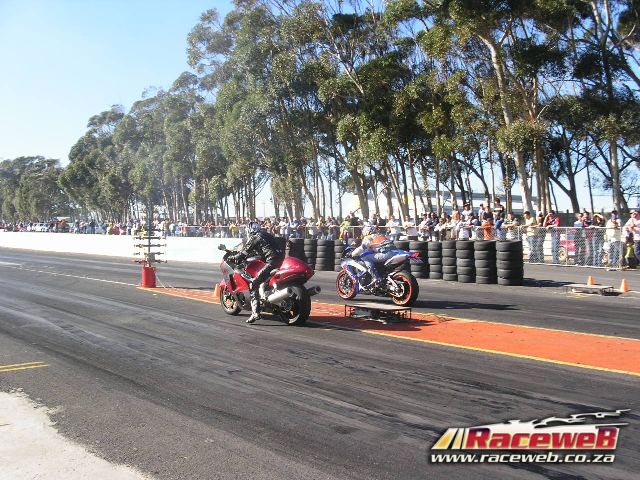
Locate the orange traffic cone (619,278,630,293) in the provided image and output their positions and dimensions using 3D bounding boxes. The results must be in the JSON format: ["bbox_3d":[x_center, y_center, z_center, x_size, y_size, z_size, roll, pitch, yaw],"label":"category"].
[{"bbox_3d":[6.247,0.920,14.374,0.220,0.280,0.220,-1,2,-43],"label":"orange traffic cone"}]

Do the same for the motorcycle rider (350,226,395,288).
[{"bbox_3d":[1.015,0.291,12.256,0.630,1.060,0.880,-1,2,-43],"label":"motorcycle rider"}]

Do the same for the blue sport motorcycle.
[{"bbox_3d":[1.002,0.561,12.276,0.710,1.080,2.030,-1,2,-43],"label":"blue sport motorcycle"}]

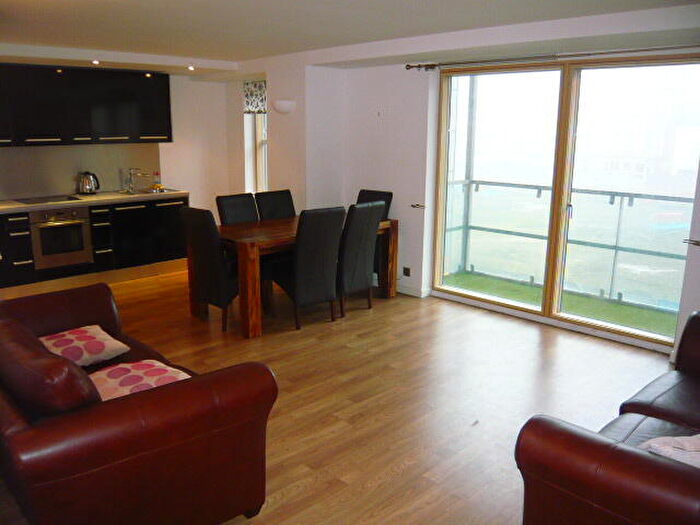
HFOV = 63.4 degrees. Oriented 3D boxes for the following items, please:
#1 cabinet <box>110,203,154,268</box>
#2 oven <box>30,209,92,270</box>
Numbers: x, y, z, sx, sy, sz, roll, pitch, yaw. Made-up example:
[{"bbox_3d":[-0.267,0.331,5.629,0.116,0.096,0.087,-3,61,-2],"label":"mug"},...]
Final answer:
[{"bbox_3d":[-2.541,-0.335,6.320,0.587,0.709,0.471,13,18,43],"label":"cabinet"},{"bbox_3d":[-3.016,-0.285,5.806,0.575,0.580,0.550,-12,18,-41],"label":"oven"}]

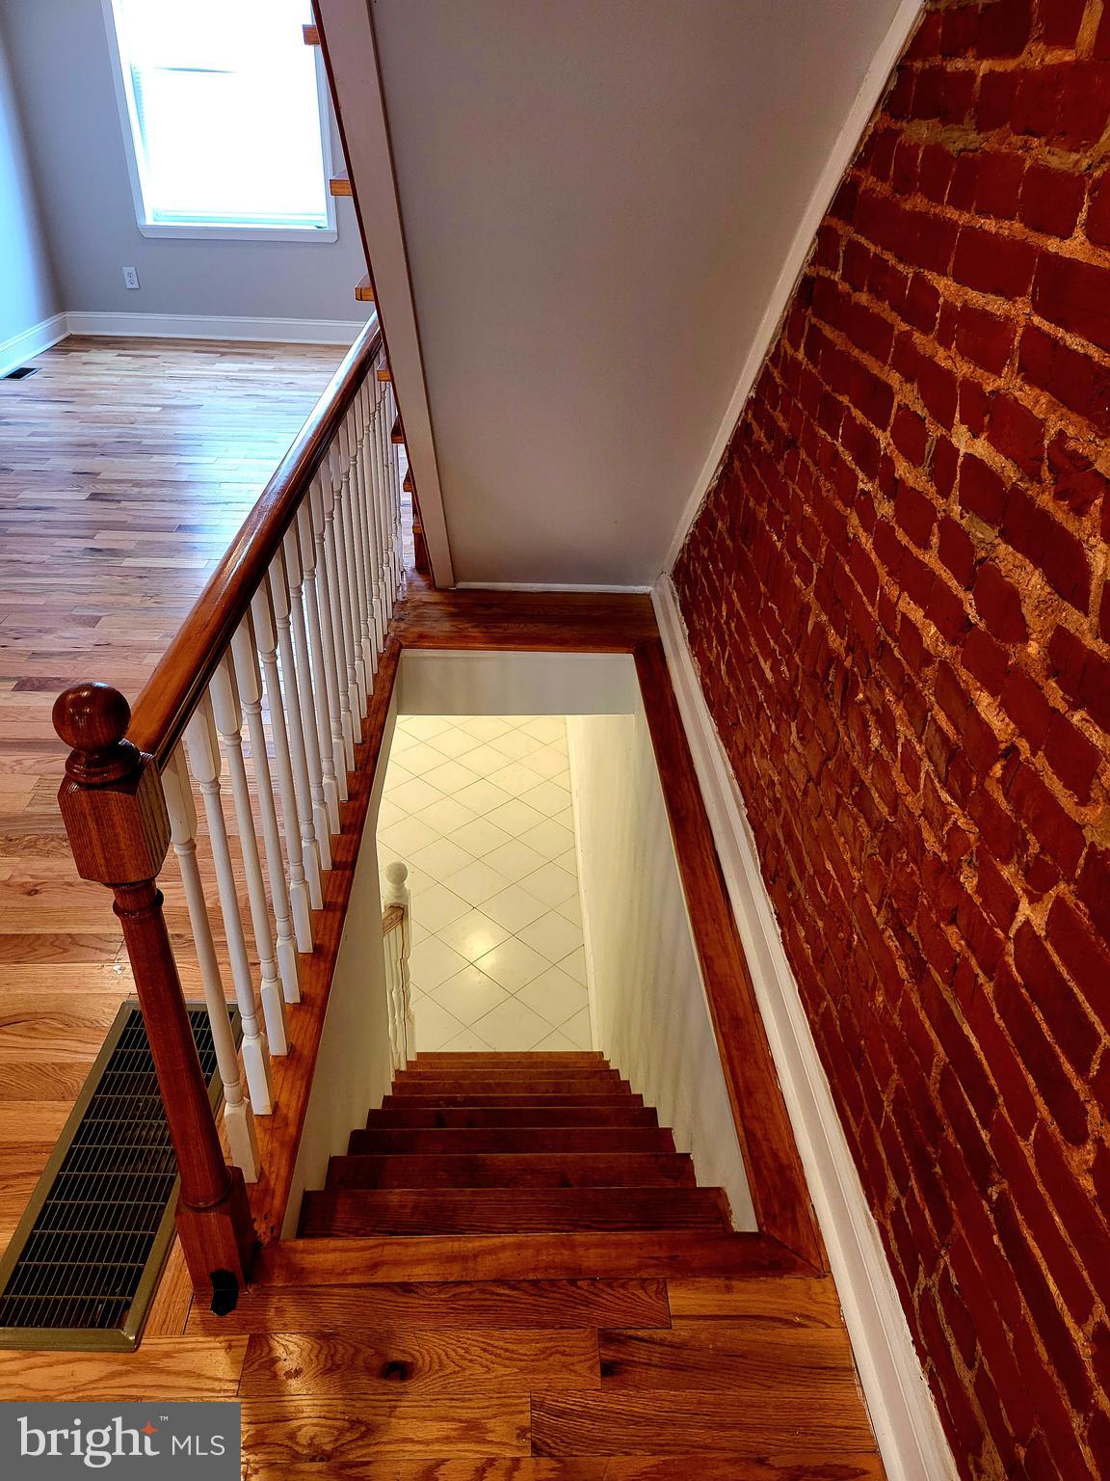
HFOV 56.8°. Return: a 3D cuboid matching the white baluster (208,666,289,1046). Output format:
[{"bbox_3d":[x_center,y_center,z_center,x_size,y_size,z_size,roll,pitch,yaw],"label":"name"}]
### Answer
[{"bbox_3d":[-0.507,0.224,1.727,0.031,0.860,0.031,1,32,-3],"label":"white baluster"}]

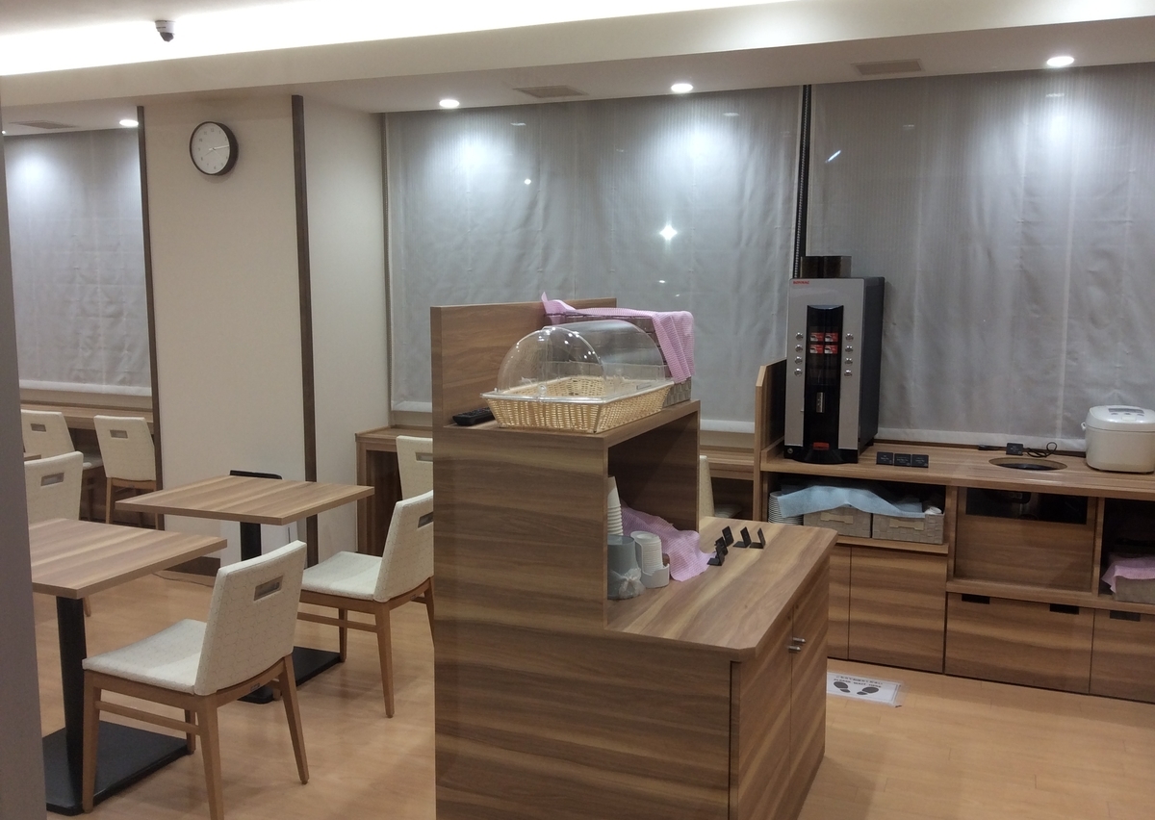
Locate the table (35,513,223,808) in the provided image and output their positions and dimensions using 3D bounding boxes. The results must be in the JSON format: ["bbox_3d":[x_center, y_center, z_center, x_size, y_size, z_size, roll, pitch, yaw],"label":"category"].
[{"bbox_3d":[-1.546,0.782,3.292,0.700,0.713,0.600,3,8,22],"label":"table"}]

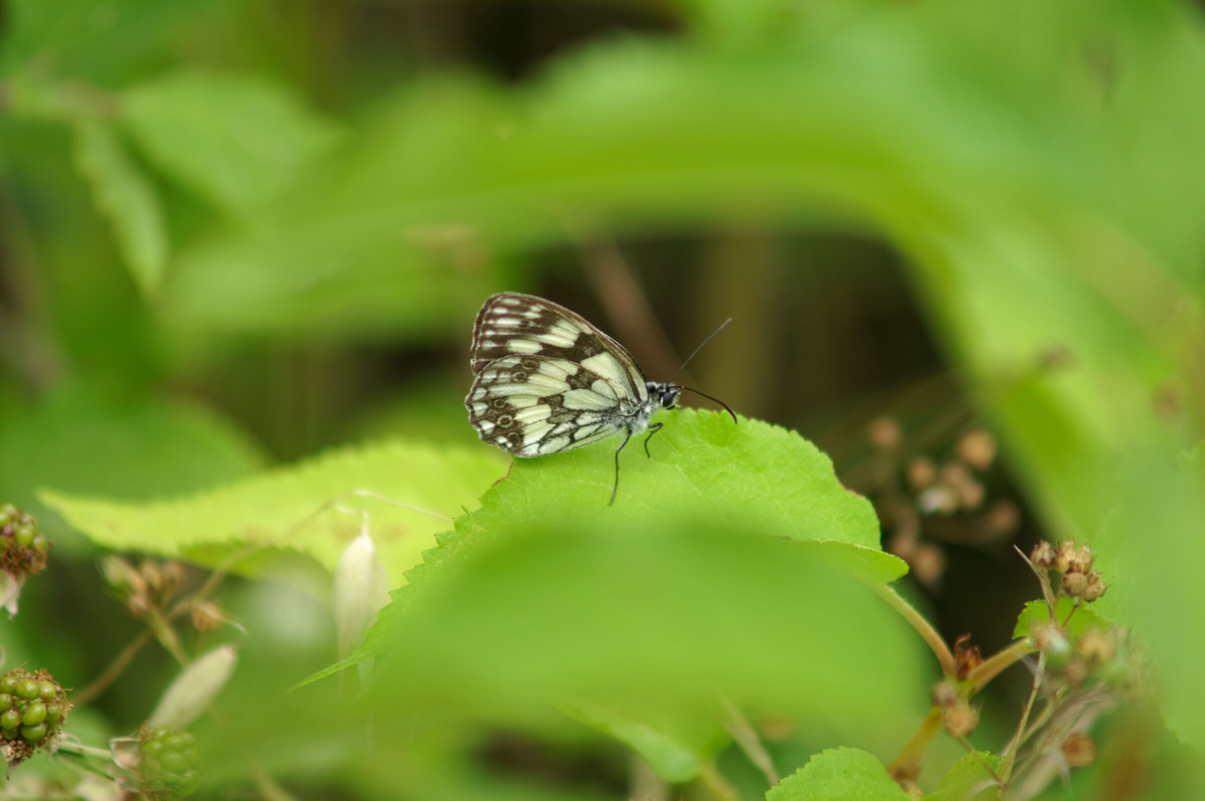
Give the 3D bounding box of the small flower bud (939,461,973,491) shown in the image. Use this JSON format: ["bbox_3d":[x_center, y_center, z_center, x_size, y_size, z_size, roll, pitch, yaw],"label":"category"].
[{"bbox_3d":[0.047,0.010,1.415,0.004,0.004,0.004,0,18,0],"label":"small flower bud"}]

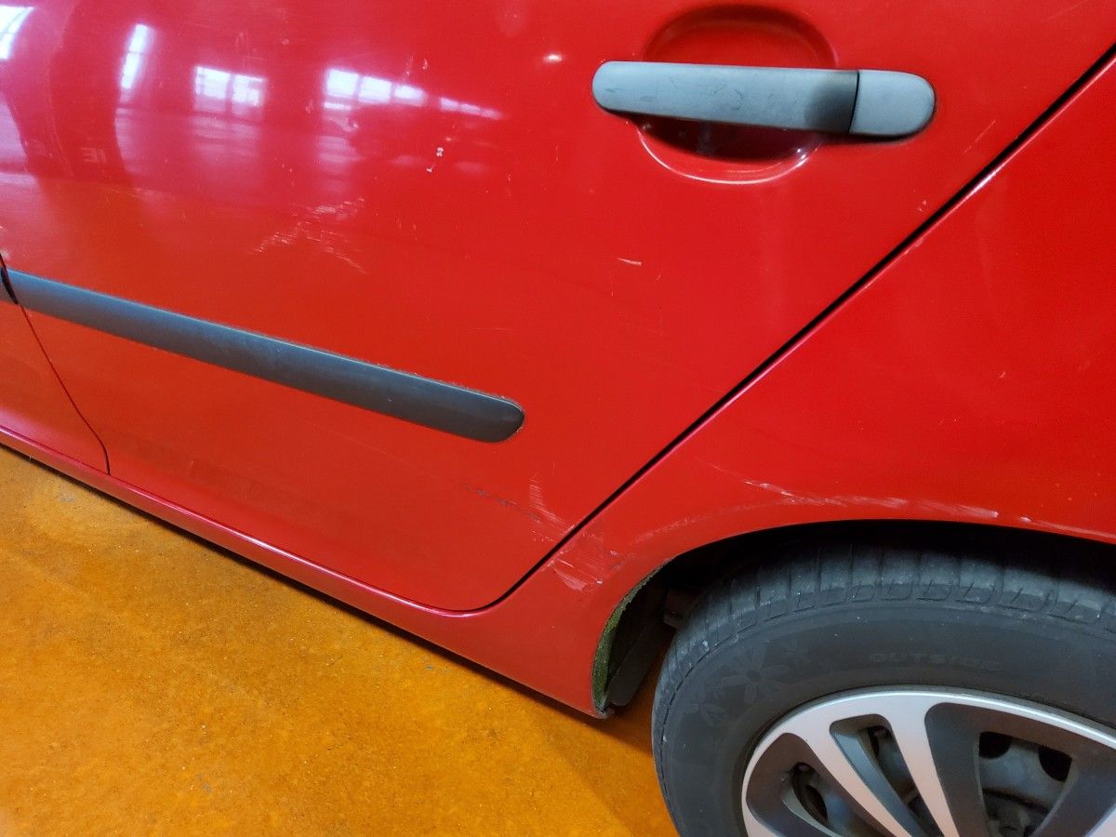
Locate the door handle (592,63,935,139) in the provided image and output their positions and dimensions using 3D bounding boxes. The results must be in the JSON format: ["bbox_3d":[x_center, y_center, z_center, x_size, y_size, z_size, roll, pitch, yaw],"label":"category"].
[{"bbox_3d":[0.114,-0.194,0.498,0.207,0.035,0.034,15,35,28],"label":"door handle"}]

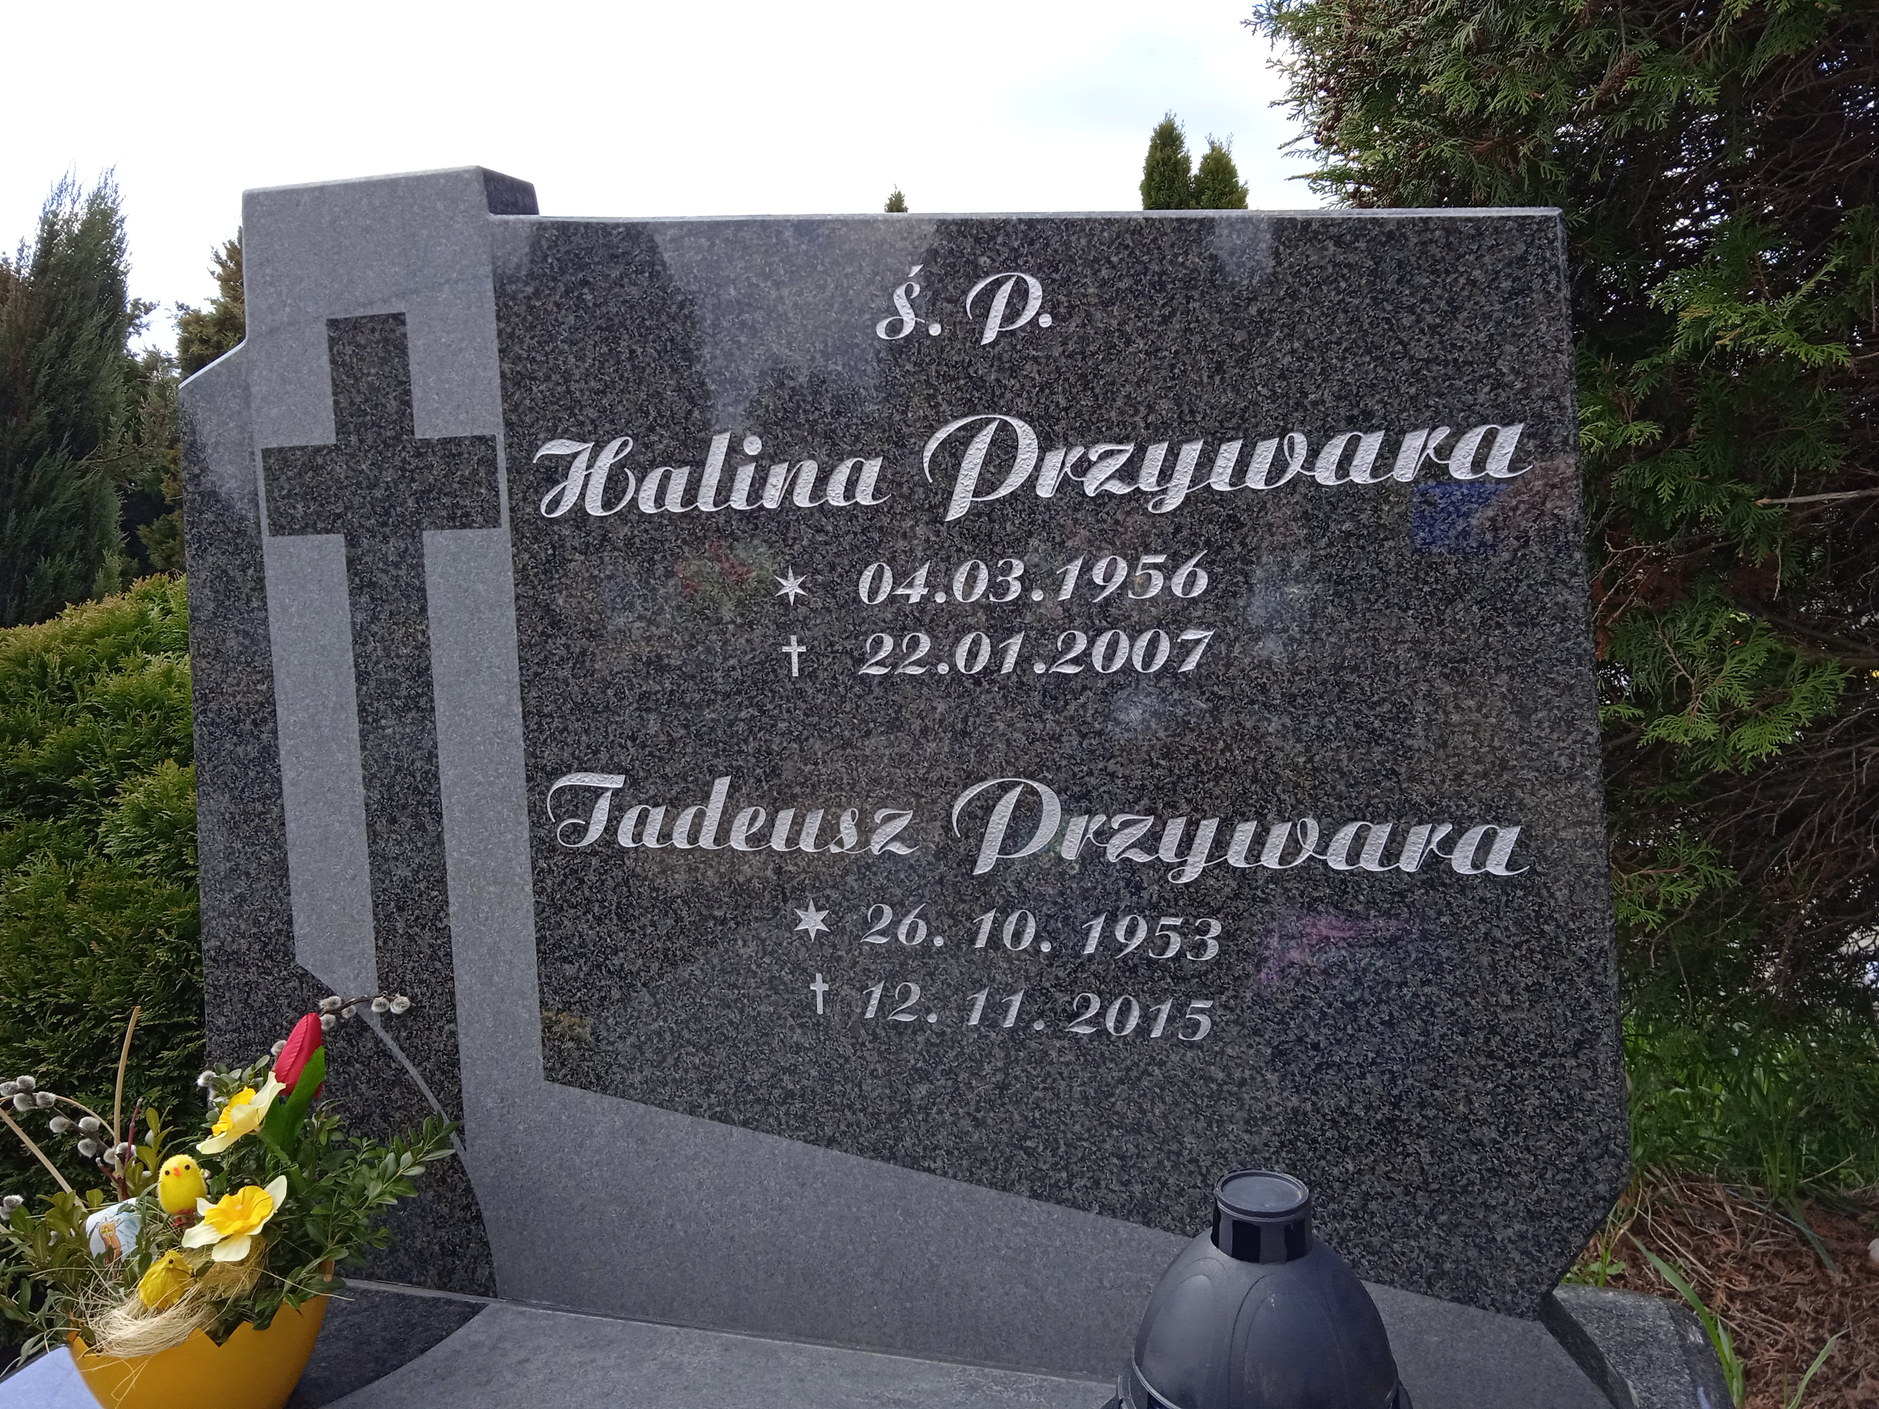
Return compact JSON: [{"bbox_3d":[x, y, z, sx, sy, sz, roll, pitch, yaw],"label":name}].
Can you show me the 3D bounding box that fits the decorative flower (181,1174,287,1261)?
[{"bbox_3d":[-0.425,0.311,0.920,0.067,0.027,0.067,-1,29,10],"label":"decorative flower"}]

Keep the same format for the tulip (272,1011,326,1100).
[{"bbox_3d":[-0.400,0.220,0.950,0.028,0.055,0.028,25,-12,-16],"label":"tulip"}]

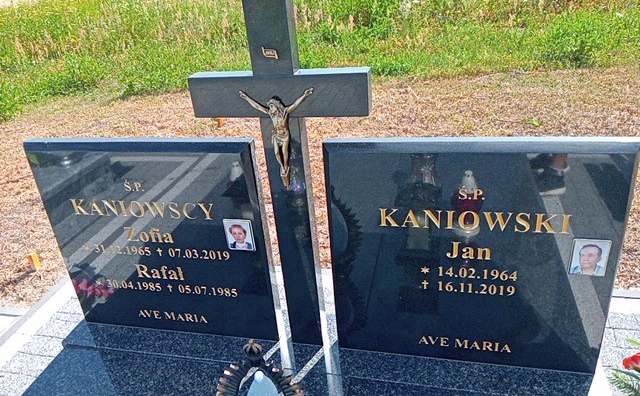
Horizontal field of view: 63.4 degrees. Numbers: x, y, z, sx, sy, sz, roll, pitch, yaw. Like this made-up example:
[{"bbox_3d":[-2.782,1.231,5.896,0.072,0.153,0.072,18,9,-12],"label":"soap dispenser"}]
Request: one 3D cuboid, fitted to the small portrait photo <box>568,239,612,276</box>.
[{"bbox_3d":[0.646,0.146,1.236,0.081,0.100,0.010,2,27,14],"label":"small portrait photo"}]

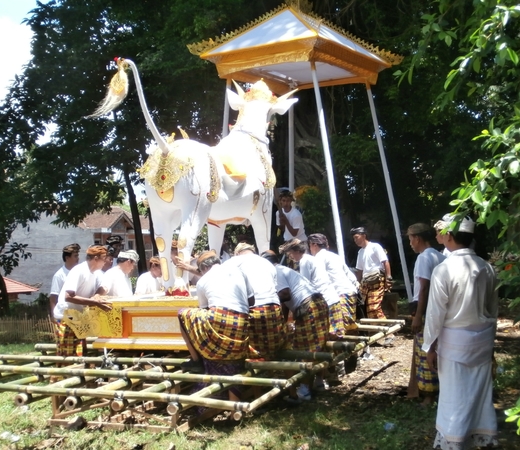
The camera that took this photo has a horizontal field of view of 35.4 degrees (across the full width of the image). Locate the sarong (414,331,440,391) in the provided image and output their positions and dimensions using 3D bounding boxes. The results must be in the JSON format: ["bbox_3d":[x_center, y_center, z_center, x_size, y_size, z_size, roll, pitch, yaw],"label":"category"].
[{"bbox_3d":[1.597,1.174,7.500,0.360,0.740,0.420,-1,-2,42],"label":"sarong"}]

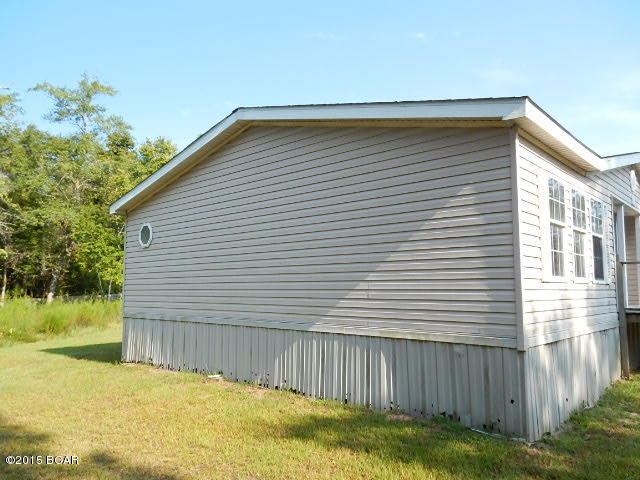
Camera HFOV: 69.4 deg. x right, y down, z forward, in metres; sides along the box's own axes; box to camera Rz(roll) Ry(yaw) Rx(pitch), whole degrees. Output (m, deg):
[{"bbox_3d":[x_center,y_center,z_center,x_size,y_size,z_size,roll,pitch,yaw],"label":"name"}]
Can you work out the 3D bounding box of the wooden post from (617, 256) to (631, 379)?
[{"bbox_3d":[5.569,1.429,8.502,0.092,2.180,0.092,-5,-8,42],"label":"wooden post"}]

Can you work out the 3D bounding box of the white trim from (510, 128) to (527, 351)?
[{"bbox_3d":[2.217,-0.023,5.192,0.075,2.478,0.075,-5,-8,42],"label":"white trim"}]

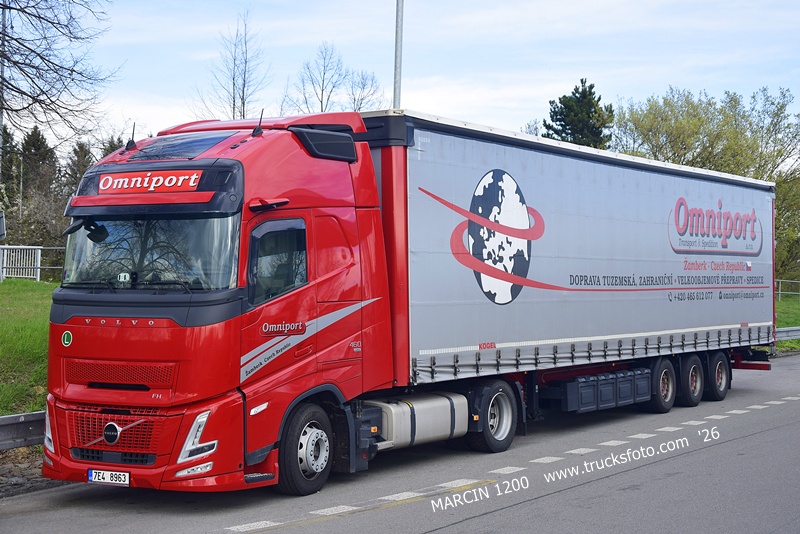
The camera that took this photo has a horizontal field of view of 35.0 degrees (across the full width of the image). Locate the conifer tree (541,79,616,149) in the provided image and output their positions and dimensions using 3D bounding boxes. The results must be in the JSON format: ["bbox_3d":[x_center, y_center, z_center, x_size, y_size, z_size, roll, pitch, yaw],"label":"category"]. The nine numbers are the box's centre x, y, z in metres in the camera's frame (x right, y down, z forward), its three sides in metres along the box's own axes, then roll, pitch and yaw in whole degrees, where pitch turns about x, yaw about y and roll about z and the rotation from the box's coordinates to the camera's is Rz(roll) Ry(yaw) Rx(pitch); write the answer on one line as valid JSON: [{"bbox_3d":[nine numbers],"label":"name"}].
[{"bbox_3d":[8.405,-3.764,60.000,4.600,10.600,4.600,0,-1,0],"label":"conifer tree"}]

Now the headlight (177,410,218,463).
[{"bbox_3d":[-1.825,1.545,11.495,0.356,0.480,0.150,-1,-1,19],"label":"headlight"}]

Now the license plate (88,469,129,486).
[{"bbox_3d":[-2.713,1.968,11.831,0.525,0.122,0.020,-1,-1,33],"label":"license plate"}]

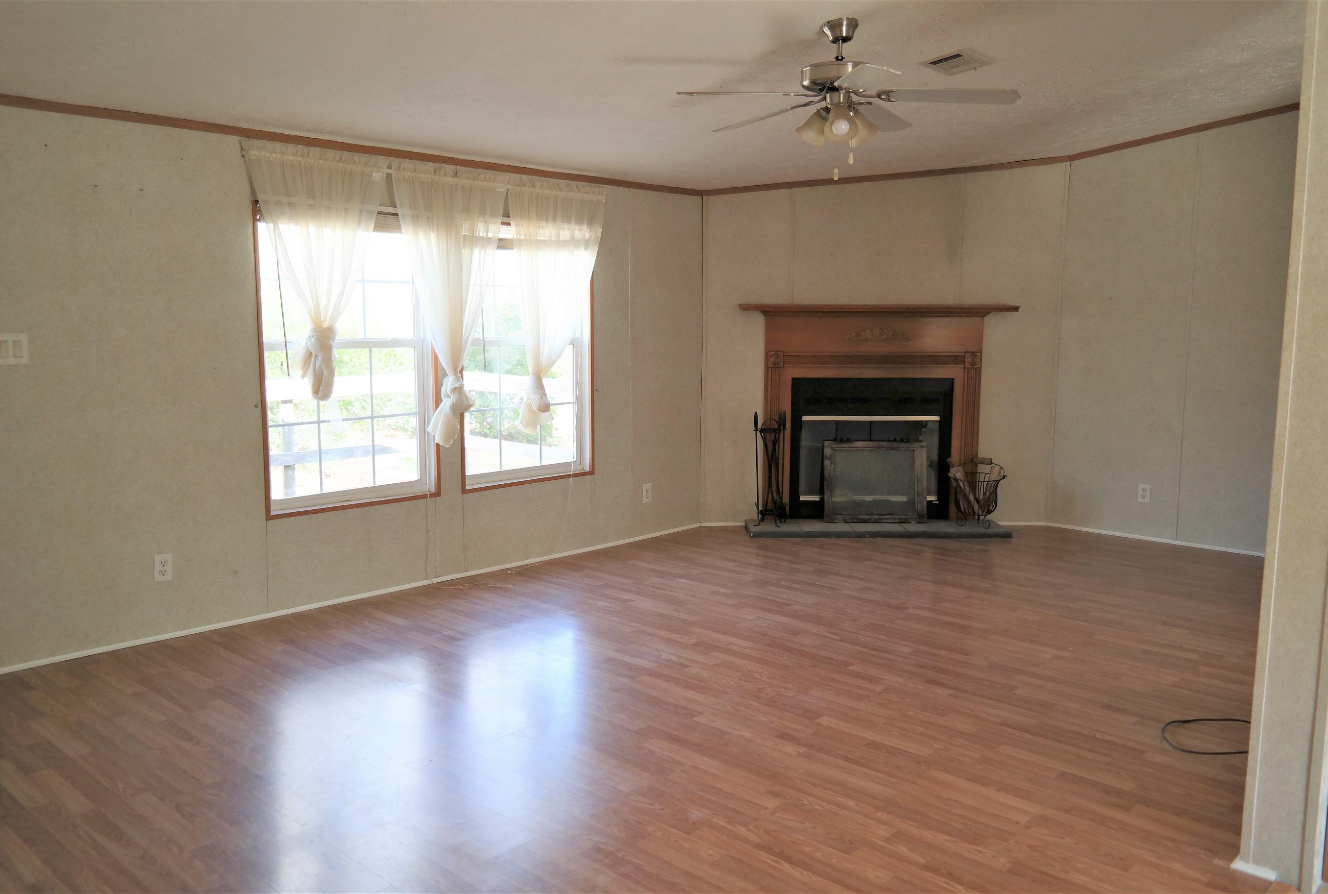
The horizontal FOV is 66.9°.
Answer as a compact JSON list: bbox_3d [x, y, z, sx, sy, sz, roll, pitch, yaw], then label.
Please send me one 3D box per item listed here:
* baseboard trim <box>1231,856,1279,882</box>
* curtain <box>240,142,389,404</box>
[{"bbox_3d":[1.435,1.025,2.445,0.096,0.025,0.015,7,10,44],"label":"baseboard trim"},{"bbox_3d":[-1.517,-0.759,4.511,0.100,1.095,0.660,7,10,44],"label":"curtain"}]

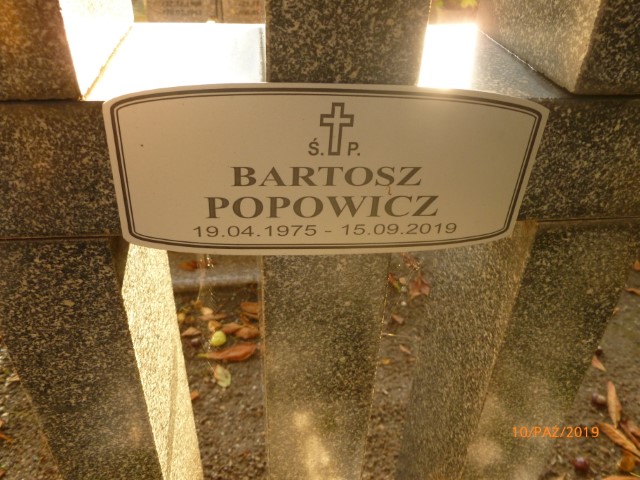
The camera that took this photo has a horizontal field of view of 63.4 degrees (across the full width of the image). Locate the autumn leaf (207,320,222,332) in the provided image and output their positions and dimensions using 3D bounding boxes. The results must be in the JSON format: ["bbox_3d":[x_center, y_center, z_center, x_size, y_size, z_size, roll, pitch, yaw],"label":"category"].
[{"bbox_3d":[-0.238,0.197,1.176,0.034,0.014,0.026,2,32,0],"label":"autumn leaf"}]

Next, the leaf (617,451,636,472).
[{"bbox_3d":[0.607,0.439,1.026,0.032,0.015,0.035,1,33,-2],"label":"leaf"}]

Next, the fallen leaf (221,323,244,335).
[{"bbox_3d":[-0.223,0.225,1.318,0.054,0.015,0.035,-6,34,-12],"label":"fallen leaf"}]

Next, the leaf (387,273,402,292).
[{"bbox_3d":[0.215,0.123,1.494,0.030,0.015,0.093,-9,35,-16],"label":"leaf"}]

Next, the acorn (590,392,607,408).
[{"bbox_3d":[0.549,0.316,1.021,0.028,0.025,0.026,2,32,0],"label":"acorn"}]

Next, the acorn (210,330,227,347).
[{"bbox_3d":[-0.207,0.201,1.056,0.030,0.029,0.030,2,33,0],"label":"acorn"}]

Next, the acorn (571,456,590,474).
[{"bbox_3d":[0.451,0.389,0.896,0.026,0.025,0.026,2,32,0],"label":"acorn"}]

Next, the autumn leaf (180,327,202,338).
[{"bbox_3d":[-0.287,0.207,1.156,0.047,0.014,0.024,2,32,0],"label":"autumn leaf"}]

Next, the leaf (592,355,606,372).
[{"bbox_3d":[0.674,0.298,1.248,0.022,0.012,0.049,-5,34,-10],"label":"leaf"}]

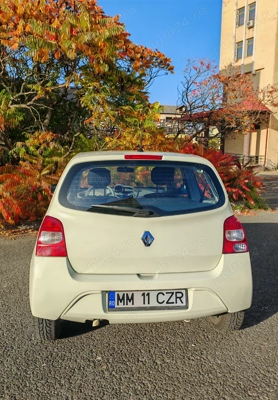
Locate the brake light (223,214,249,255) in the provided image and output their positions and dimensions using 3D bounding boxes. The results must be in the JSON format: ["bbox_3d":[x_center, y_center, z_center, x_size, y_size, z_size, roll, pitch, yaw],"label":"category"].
[{"bbox_3d":[0.682,0.251,2.223,0.245,0.265,0.220,0,9,-5],"label":"brake light"}]

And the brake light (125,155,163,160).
[{"bbox_3d":[0.038,-0.299,2.220,0.255,0.032,0.040,0,9,-5],"label":"brake light"}]

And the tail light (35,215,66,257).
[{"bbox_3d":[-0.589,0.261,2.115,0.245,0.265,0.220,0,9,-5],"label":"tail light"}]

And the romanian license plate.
[{"bbox_3d":[0.059,0.653,2.053,0.520,0.113,0.020,0,9,-5],"label":"romanian license plate"}]

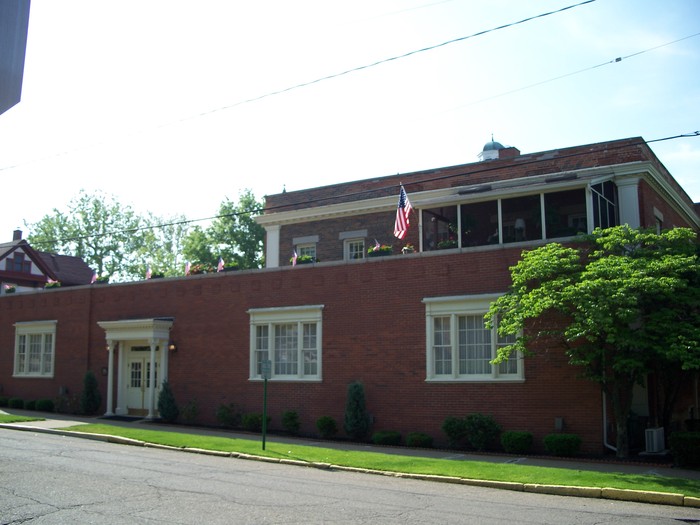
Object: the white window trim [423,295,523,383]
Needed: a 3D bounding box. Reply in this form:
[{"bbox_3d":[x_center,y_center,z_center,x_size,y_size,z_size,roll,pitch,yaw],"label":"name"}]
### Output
[{"bbox_3d":[3.282,2.065,19.987,2.860,2.290,0.250,-5,-9,31],"label":"white window trim"}]

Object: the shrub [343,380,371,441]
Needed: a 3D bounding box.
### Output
[{"bbox_3d":[0.209,4.121,20.834,0.702,1.688,0.702,0,-8,0],"label":"shrub"}]

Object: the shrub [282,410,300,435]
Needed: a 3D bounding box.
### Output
[{"bbox_3d":[-1.723,4.712,22.035,0.514,0.714,0.514,0,-8,0],"label":"shrub"}]

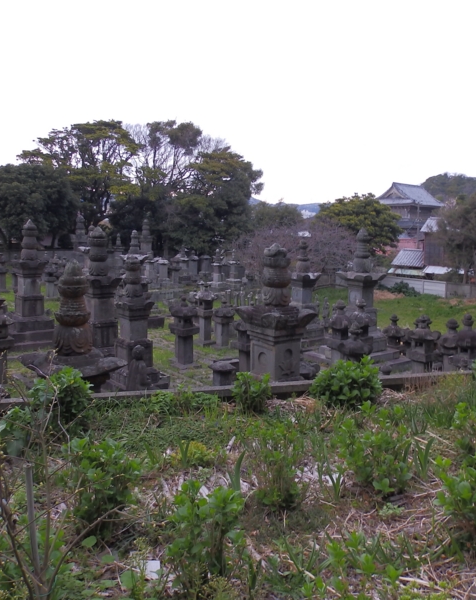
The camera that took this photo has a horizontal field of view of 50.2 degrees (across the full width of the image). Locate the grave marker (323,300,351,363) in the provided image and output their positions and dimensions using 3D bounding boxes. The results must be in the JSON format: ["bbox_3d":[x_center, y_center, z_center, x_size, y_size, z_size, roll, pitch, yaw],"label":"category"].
[{"bbox_3d":[2.666,0.896,13.297,0.504,1.779,0.504,-4,9,-39],"label":"grave marker"}]

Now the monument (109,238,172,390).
[{"bbox_3d":[-1.941,0.329,9.710,0.920,2.500,0.920,-5,9,-39],"label":"monument"}]

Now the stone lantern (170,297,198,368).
[{"bbox_3d":[-1.377,0.822,13.145,0.536,1.810,0.536,-4,9,-39],"label":"stone lantern"}]

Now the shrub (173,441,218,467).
[{"bbox_3d":[-0.306,1.069,3.572,0.290,0.170,0.260,0,7,-5],"label":"shrub"}]

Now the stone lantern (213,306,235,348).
[{"bbox_3d":[-0.370,0.670,12.900,0.400,0.993,0.400,-5,9,-39],"label":"stone lantern"}]

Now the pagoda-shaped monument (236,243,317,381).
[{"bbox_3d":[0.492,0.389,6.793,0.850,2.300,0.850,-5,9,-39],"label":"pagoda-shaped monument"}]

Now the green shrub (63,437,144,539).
[{"bbox_3d":[-0.739,1.009,2.780,0.437,0.512,0.437,1,7,0],"label":"green shrub"}]

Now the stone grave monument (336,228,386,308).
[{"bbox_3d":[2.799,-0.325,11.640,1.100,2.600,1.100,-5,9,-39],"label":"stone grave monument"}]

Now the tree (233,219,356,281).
[{"bbox_3d":[3.223,-2.884,31.210,7.200,3.950,6.500,2,6,6],"label":"tree"}]

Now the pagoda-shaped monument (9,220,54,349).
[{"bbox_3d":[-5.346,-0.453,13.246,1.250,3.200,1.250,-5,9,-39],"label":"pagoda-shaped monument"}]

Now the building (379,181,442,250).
[{"bbox_3d":[19.698,-8.405,58.511,6.800,9.600,5.600,-4,8,-42],"label":"building"}]

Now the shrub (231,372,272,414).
[{"bbox_3d":[0.143,1.011,5.600,0.420,0.397,0.380,1,7,0],"label":"shrub"}]

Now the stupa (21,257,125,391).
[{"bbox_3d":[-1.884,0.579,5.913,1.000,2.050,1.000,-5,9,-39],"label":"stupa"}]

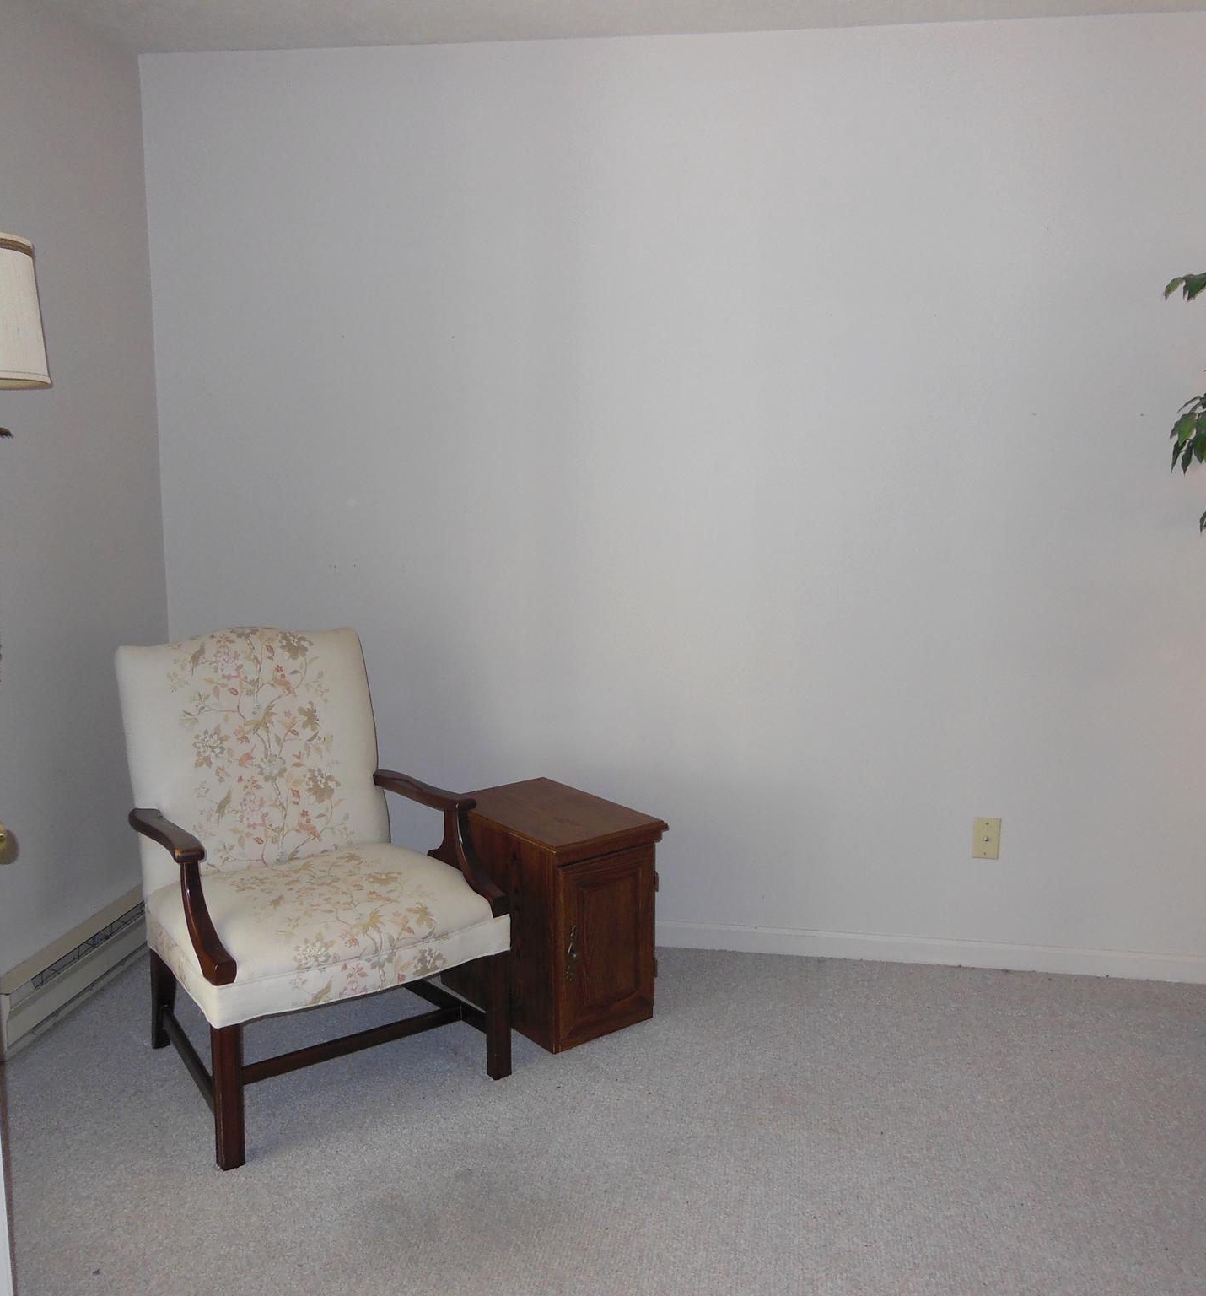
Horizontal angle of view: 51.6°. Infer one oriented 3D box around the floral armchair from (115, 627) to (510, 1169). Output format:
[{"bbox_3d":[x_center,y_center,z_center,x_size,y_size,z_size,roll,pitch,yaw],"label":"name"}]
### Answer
[{"bbox_3d":[-0.686,0.474,2.855,0.695,0.960,0.770,-6,12,-34],"label":"floral armchair"}]

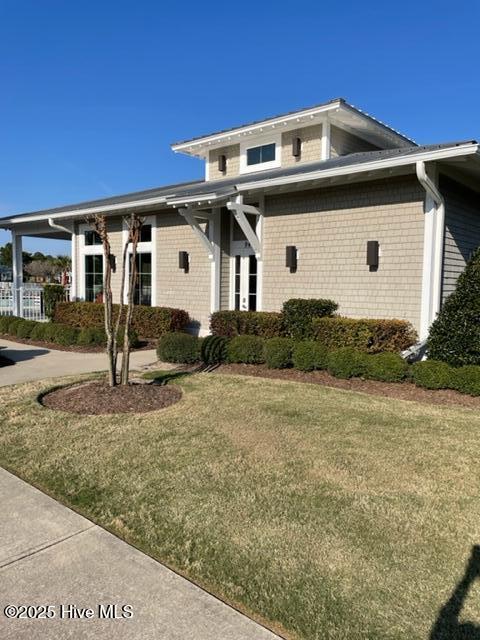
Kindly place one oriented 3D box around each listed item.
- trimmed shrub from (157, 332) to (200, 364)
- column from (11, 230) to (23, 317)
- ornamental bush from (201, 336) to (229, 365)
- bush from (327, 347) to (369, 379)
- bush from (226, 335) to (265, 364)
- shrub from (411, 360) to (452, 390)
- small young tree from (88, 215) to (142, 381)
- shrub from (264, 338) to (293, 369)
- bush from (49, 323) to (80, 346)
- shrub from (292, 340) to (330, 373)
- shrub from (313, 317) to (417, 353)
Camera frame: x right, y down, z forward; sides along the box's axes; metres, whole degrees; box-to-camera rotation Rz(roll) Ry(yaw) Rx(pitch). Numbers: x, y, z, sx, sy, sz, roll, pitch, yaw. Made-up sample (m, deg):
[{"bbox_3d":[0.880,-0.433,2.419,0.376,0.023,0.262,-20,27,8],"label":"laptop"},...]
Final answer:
[{"bbox_3d":[-1.201,0.557,9.478,0.785,0.600,0.785,1,4,0],"label":"trimmed shrub"},{"bbox_3d":[-9.929,-2.033,21.360,0.330,3.751,0.330,5,6,42],"label":"column"},{"bbox_3d":[-0.484,0.580,9.515,0.634,0.571,0.634,1,4,0],"label":"ornamental bush"},{"bbox_3d":[1.881,0.732,8.339,0.674,0.521,0.674,1,4,0],"label":"bush"},{"bbox_3d":[0.130,0.584,9.594,0.711,0.571,0.711,1,4,0],"label":"bush"},{"bbox_3d":[3.008,0.861,7.499,0.606,0.426,0.606,5,6,42],"label":"shrub"},{"bbox_3d":[-1.862,-0.293,7.118,0.820,2.544,0.650,1,4,0],"label":"small young tree"},{"bbox_3d":[0.812,0.617,9.185,0.613,0.589,0.613,1,4,0],"label":"shrub"},{"bbox_3d":[-4.290,0.352,11.760,0.711,0.568,0.711,5,6,42],"label":"bush"},{"bbox_3d":[1.312,0.666,8.824,0.620,0.562,0.620,1,4,0],"label":"shrub"},{"bbox_3d":[2.385,0.429,9.526,2.159,0.966,0.850,5,6,42],"label":"shrub"}]

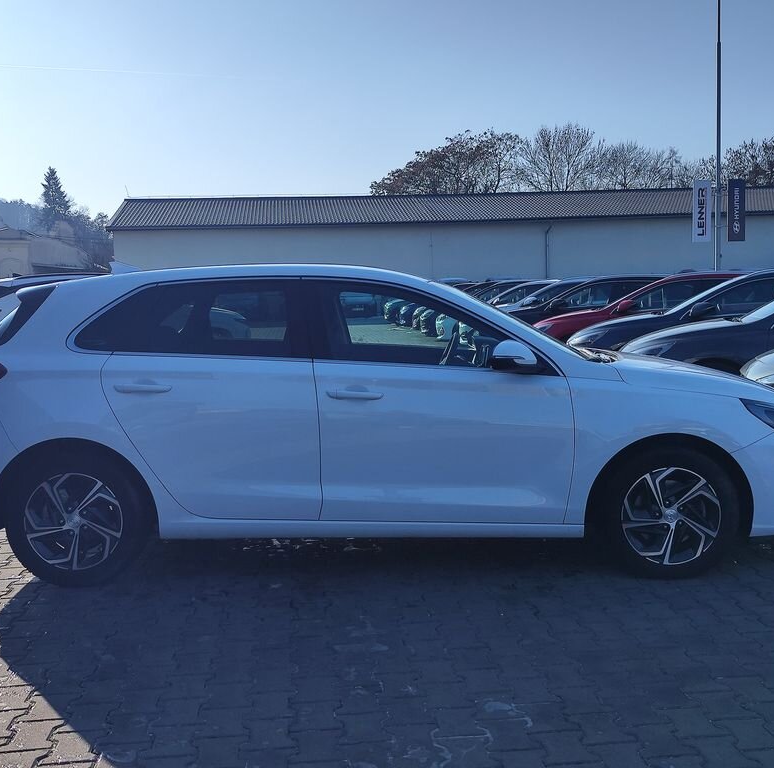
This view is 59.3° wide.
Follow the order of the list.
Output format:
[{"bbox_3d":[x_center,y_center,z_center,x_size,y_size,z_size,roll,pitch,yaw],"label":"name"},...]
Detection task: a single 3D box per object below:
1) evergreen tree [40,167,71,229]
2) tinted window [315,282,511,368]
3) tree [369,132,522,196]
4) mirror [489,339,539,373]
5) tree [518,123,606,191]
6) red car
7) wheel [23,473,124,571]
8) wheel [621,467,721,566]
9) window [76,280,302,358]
[{"bbox_3d":[-46.400,-23.900,95.000,4.800,12.500,4.800,-1,6,0],"label":"evergreen tree"},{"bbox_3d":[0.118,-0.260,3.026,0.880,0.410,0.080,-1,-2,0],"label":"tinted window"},{"bbox_3d":[4.547,-12.610,52.000,11.600,13.527,10.000,-1,6,0],"label":"tree"},{"bbox_3d":[0.540,-0.121,2.884,0.180,0.160,0.240,-1,8,0],"label":"mirror"},{"bbox_3d":[13.336,-12.992,52.000,7.000,13.986,7.000,-1,6,0],"label":"tree"},{"bbox_3d":[4.000,-0.965,10.750,4.360,1.460,1.800,-2,8,-7],"label":"red car"},{"bbox_3d":[-1.395,0.605,3.103,0.440,0.440,0.180,-1,8,0],"label":"wheel"},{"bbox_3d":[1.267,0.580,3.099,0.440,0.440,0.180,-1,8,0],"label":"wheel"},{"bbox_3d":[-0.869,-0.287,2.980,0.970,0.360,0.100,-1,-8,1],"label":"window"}]

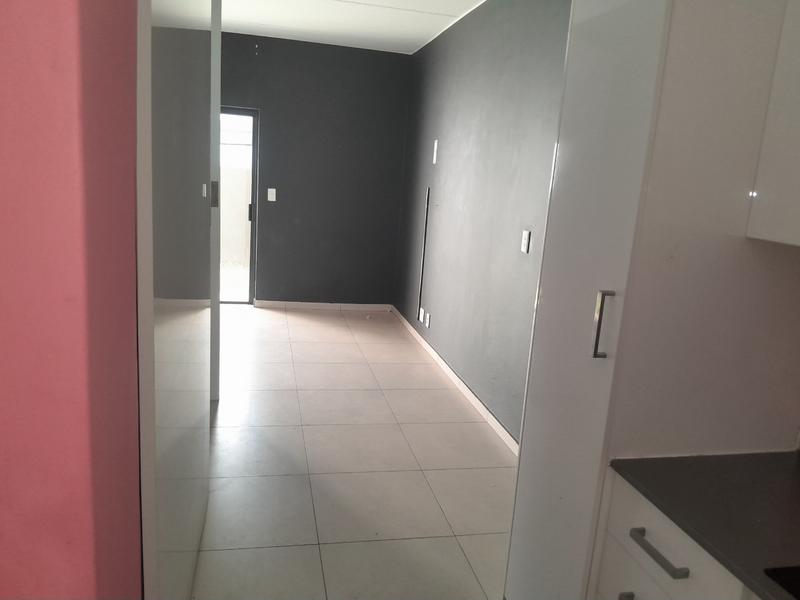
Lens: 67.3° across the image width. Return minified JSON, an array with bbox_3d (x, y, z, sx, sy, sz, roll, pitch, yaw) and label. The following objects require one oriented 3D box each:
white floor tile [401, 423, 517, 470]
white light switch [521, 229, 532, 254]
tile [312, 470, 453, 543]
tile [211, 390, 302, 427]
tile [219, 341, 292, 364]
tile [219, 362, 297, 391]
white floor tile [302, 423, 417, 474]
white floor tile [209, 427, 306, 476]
[{"bbox_3d":[0.342,0.856,3.564,0.588,0.012,0.600,1,12,-13],"label":"white floor tile"},{"bbox_3d":[0.707,-0.325,3.363,0.013,0.119,0.077,1,12,-13],"label":"white light switch"},{"bbox_3d":[-0.109,0.970,2.859,0.600,0.012,0.600,1,12,-13],"label":"tile"},{"bbox_3d":[-0.950,0.700,3.870,0.600,0.012,0.600,1,12,-13],"label":"tile"},{"bbox_3d":[-1.205,0.445,5.014,0.600,0.012,0.600,1,12,-13],"label":"tile"},{"bbox_3d":[-1.077,0.572,4.442,0.600,0.012,0.600,1,12,-13],"label":"tile"},{"bbox_3d":[-0.237,0.842,3.431,0.600,0.012,0.600,1,12,-13],"label":"white floor tile"},{"bbox_3d":[-0.822,0.828,3.298,0.600,0.012,0.600,1,12,-13],"label":"white floor tile"}]

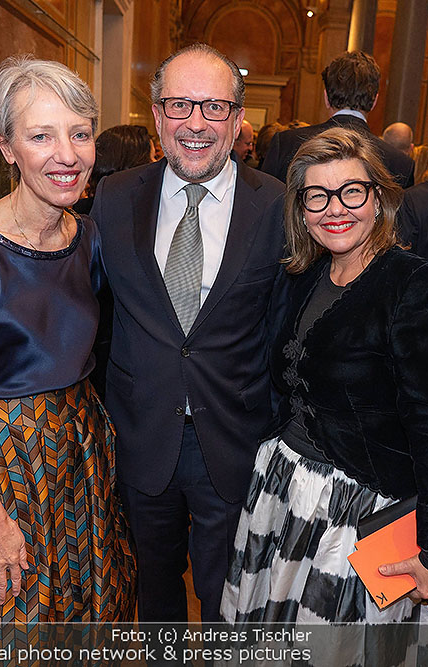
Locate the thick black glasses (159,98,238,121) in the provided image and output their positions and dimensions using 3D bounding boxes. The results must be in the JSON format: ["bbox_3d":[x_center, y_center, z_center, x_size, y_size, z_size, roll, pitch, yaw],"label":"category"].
[{"bbox_3d":[-0.026,-0.436,1.318,0.146,0.046,0.145,4,15,3],"label":"thick black glasses"}]

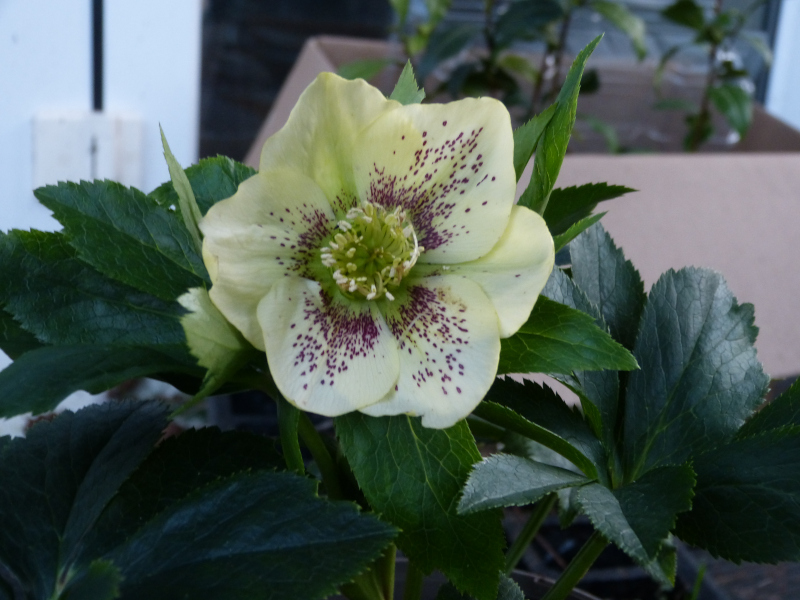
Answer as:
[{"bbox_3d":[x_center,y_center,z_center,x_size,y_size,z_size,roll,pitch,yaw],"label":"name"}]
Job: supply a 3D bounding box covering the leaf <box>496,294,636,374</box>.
[{"bbox_3d":[0.034,0.009,0.291,0.044,0.009,0.021,11,43,17],"label":"leaf"}]

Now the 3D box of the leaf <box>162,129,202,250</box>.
[{"bbox_3d":[-0.049,-0.024,0.281,0.006,0.033,0.012,-13,15,18],"label":"leaf"}]

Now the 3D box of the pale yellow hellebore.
[{"bbox_3d":[-0.005,-0.011,0.276,0.076,0.076,0.030,4,1,-1],"label":"pale yellow hellebore"}]

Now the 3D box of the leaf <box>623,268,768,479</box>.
[{"bbox_3d":[0.075,0.017,0.316,0.032,0.011,0.067,21,64,18],"label":"leaf"}]

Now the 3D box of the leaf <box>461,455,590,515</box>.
[{"bbox_3d":[0.030,0.043,0.287,0.043,0.010,0.017,-5,40,-36],"label":"leaf"}]

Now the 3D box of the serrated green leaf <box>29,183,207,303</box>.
[{"bbox_3d":[-0.066,-0.014,0.305,0.053,0.009,0.025,28,45,0],"label":"serrated green leaf"}]

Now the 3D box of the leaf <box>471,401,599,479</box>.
[{"bbox_3d":[0.033,0.034,0.300,0.038,0.008,0.014,31,18,-6],"label":"leaf"}]

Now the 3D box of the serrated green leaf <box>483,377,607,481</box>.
[{"bbox_3d":[0.036,0.029,0.304,0.041,0.009,0.018,40,49,3],"label":"serrated green leaf"}]

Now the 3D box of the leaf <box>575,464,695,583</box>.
[{"bbox_3d":[0.054,0.051,0.288,0.025,0.012,0.034,-8,41,-13],"label":"leaf"}]

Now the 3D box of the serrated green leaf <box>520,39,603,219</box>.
[{"bbox_3d":[0.037,-0.039,0.285,0.008,0.045,0.013,16,9,-32],"label":"serrated green leaf"}]

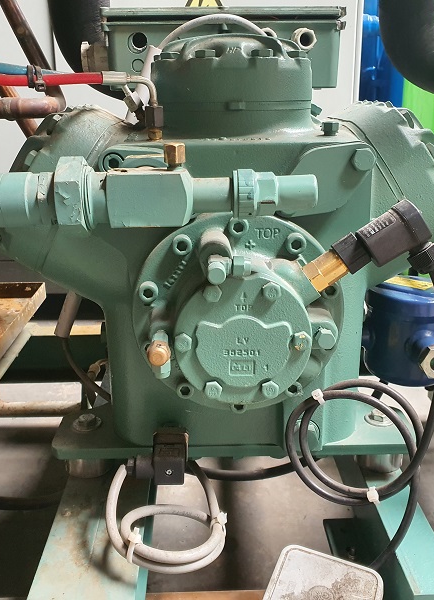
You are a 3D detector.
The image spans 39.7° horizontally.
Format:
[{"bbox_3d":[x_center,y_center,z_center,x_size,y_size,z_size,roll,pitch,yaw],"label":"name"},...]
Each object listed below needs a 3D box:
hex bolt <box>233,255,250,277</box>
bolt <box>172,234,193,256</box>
[{"bbox_3d":[0.020,-0.027,0.477,0.015,0.017,0.017,0,20,-1],"label":"hex bolt"},{"bbox_3d":[-0.029,-0.046,0.507,0.017,0.017,0.010,-1,18,-2],"label":"bolt"}]

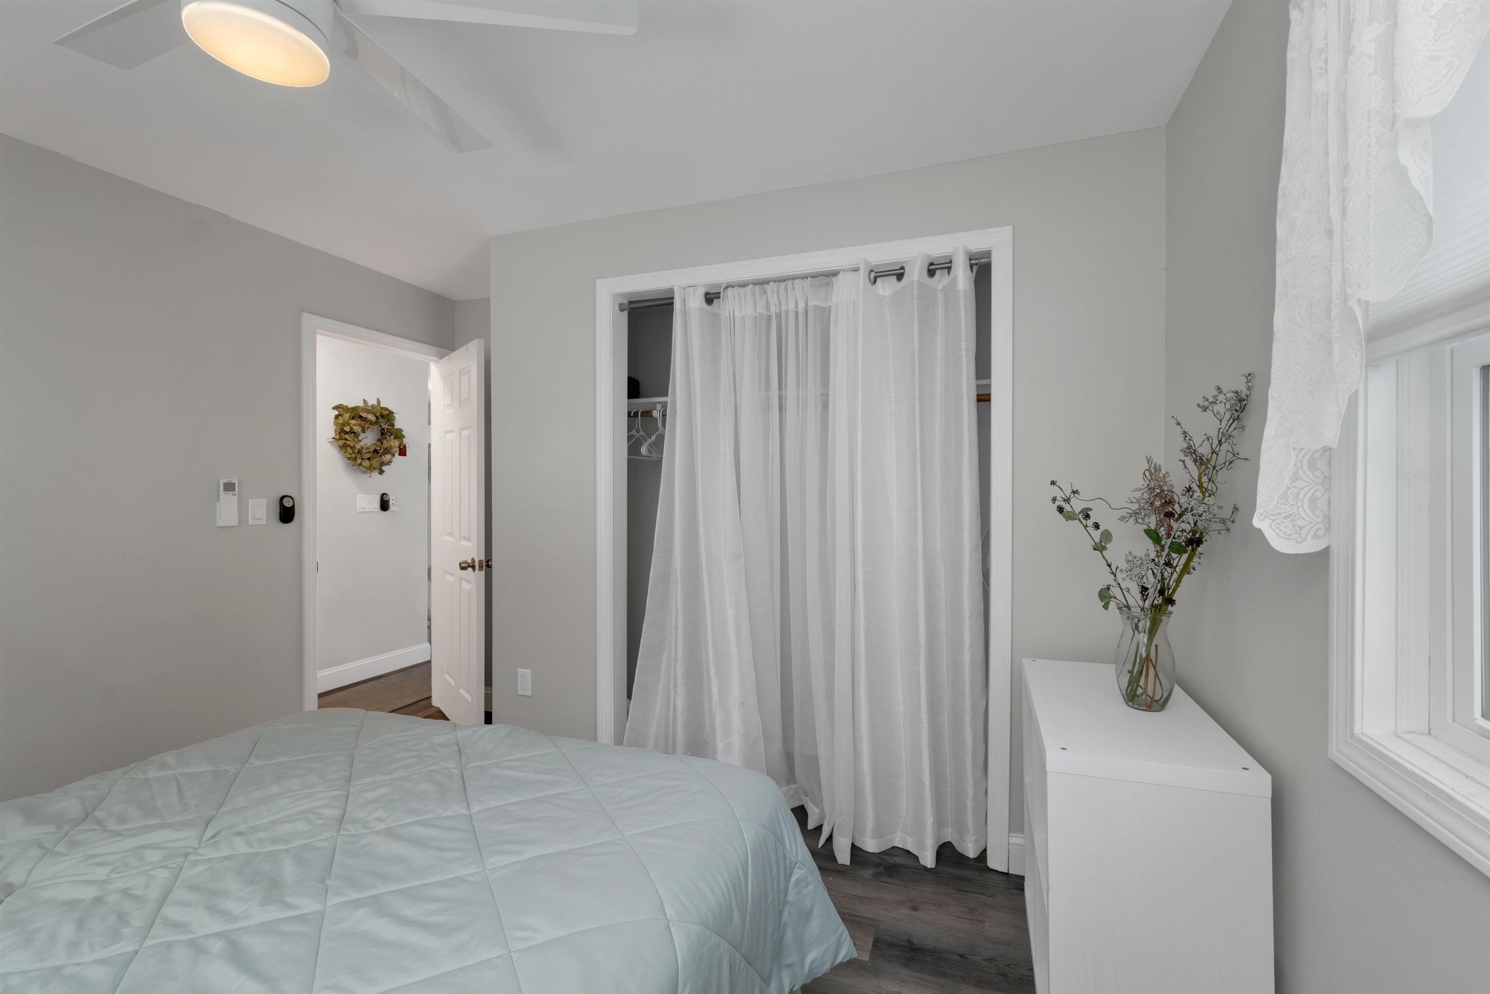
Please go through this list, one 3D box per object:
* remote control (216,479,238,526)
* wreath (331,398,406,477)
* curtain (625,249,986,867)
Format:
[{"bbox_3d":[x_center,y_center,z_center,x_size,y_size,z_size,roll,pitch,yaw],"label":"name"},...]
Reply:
[{"bbox_3d":[-2.184,0.025,2.445,0.030,0.195,0.063,0,0,23],"label":"remote control"},{"bbox_3d":[-2.500,-0.401,3.840,0.140,0.480,0.420,0,0,23],"label":"wreath"},{"bbox_3d":[0.167,0.200,2.175,1.355,2.100,0.200,0,0,18],"label":"curtain"}]

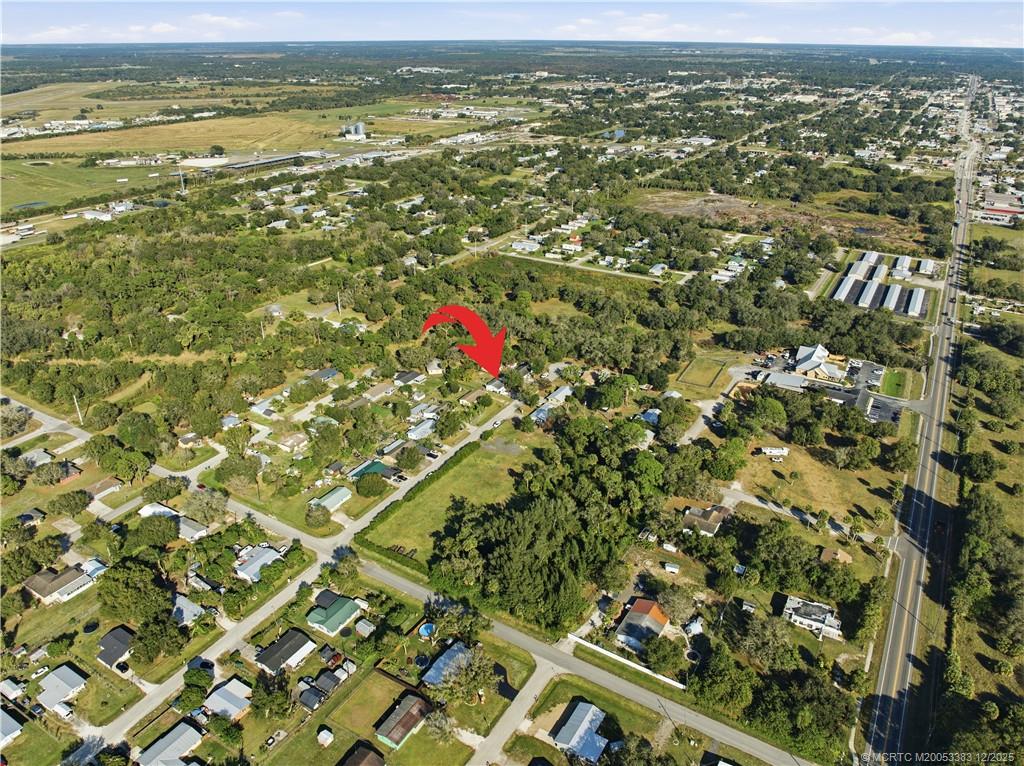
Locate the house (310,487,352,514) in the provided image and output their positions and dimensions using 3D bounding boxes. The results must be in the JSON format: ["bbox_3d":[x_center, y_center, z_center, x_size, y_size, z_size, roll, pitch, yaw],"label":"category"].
[{"bbox_3d":[-79.880,51.390,314.240,11.890,4.070,15.350,15,30,28],"label":"house"}]

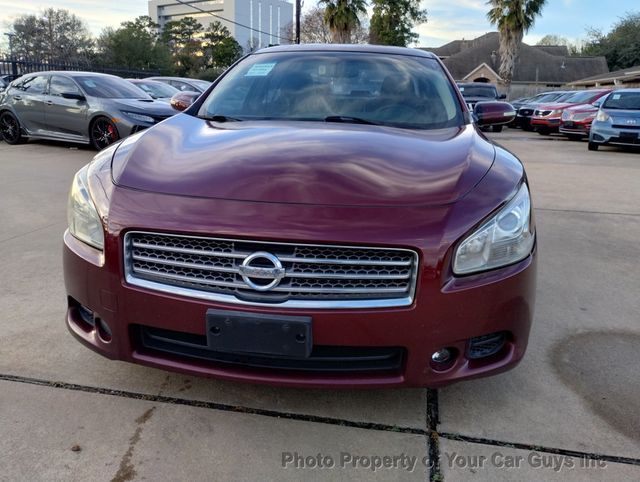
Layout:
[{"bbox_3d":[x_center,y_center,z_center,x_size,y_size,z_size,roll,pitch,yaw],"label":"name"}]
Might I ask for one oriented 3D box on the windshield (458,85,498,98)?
[{"bbox_3d":[5.935,-5.640,19.600,1.450,0.500,0.500,5,16,12],"label":"windshield"}]

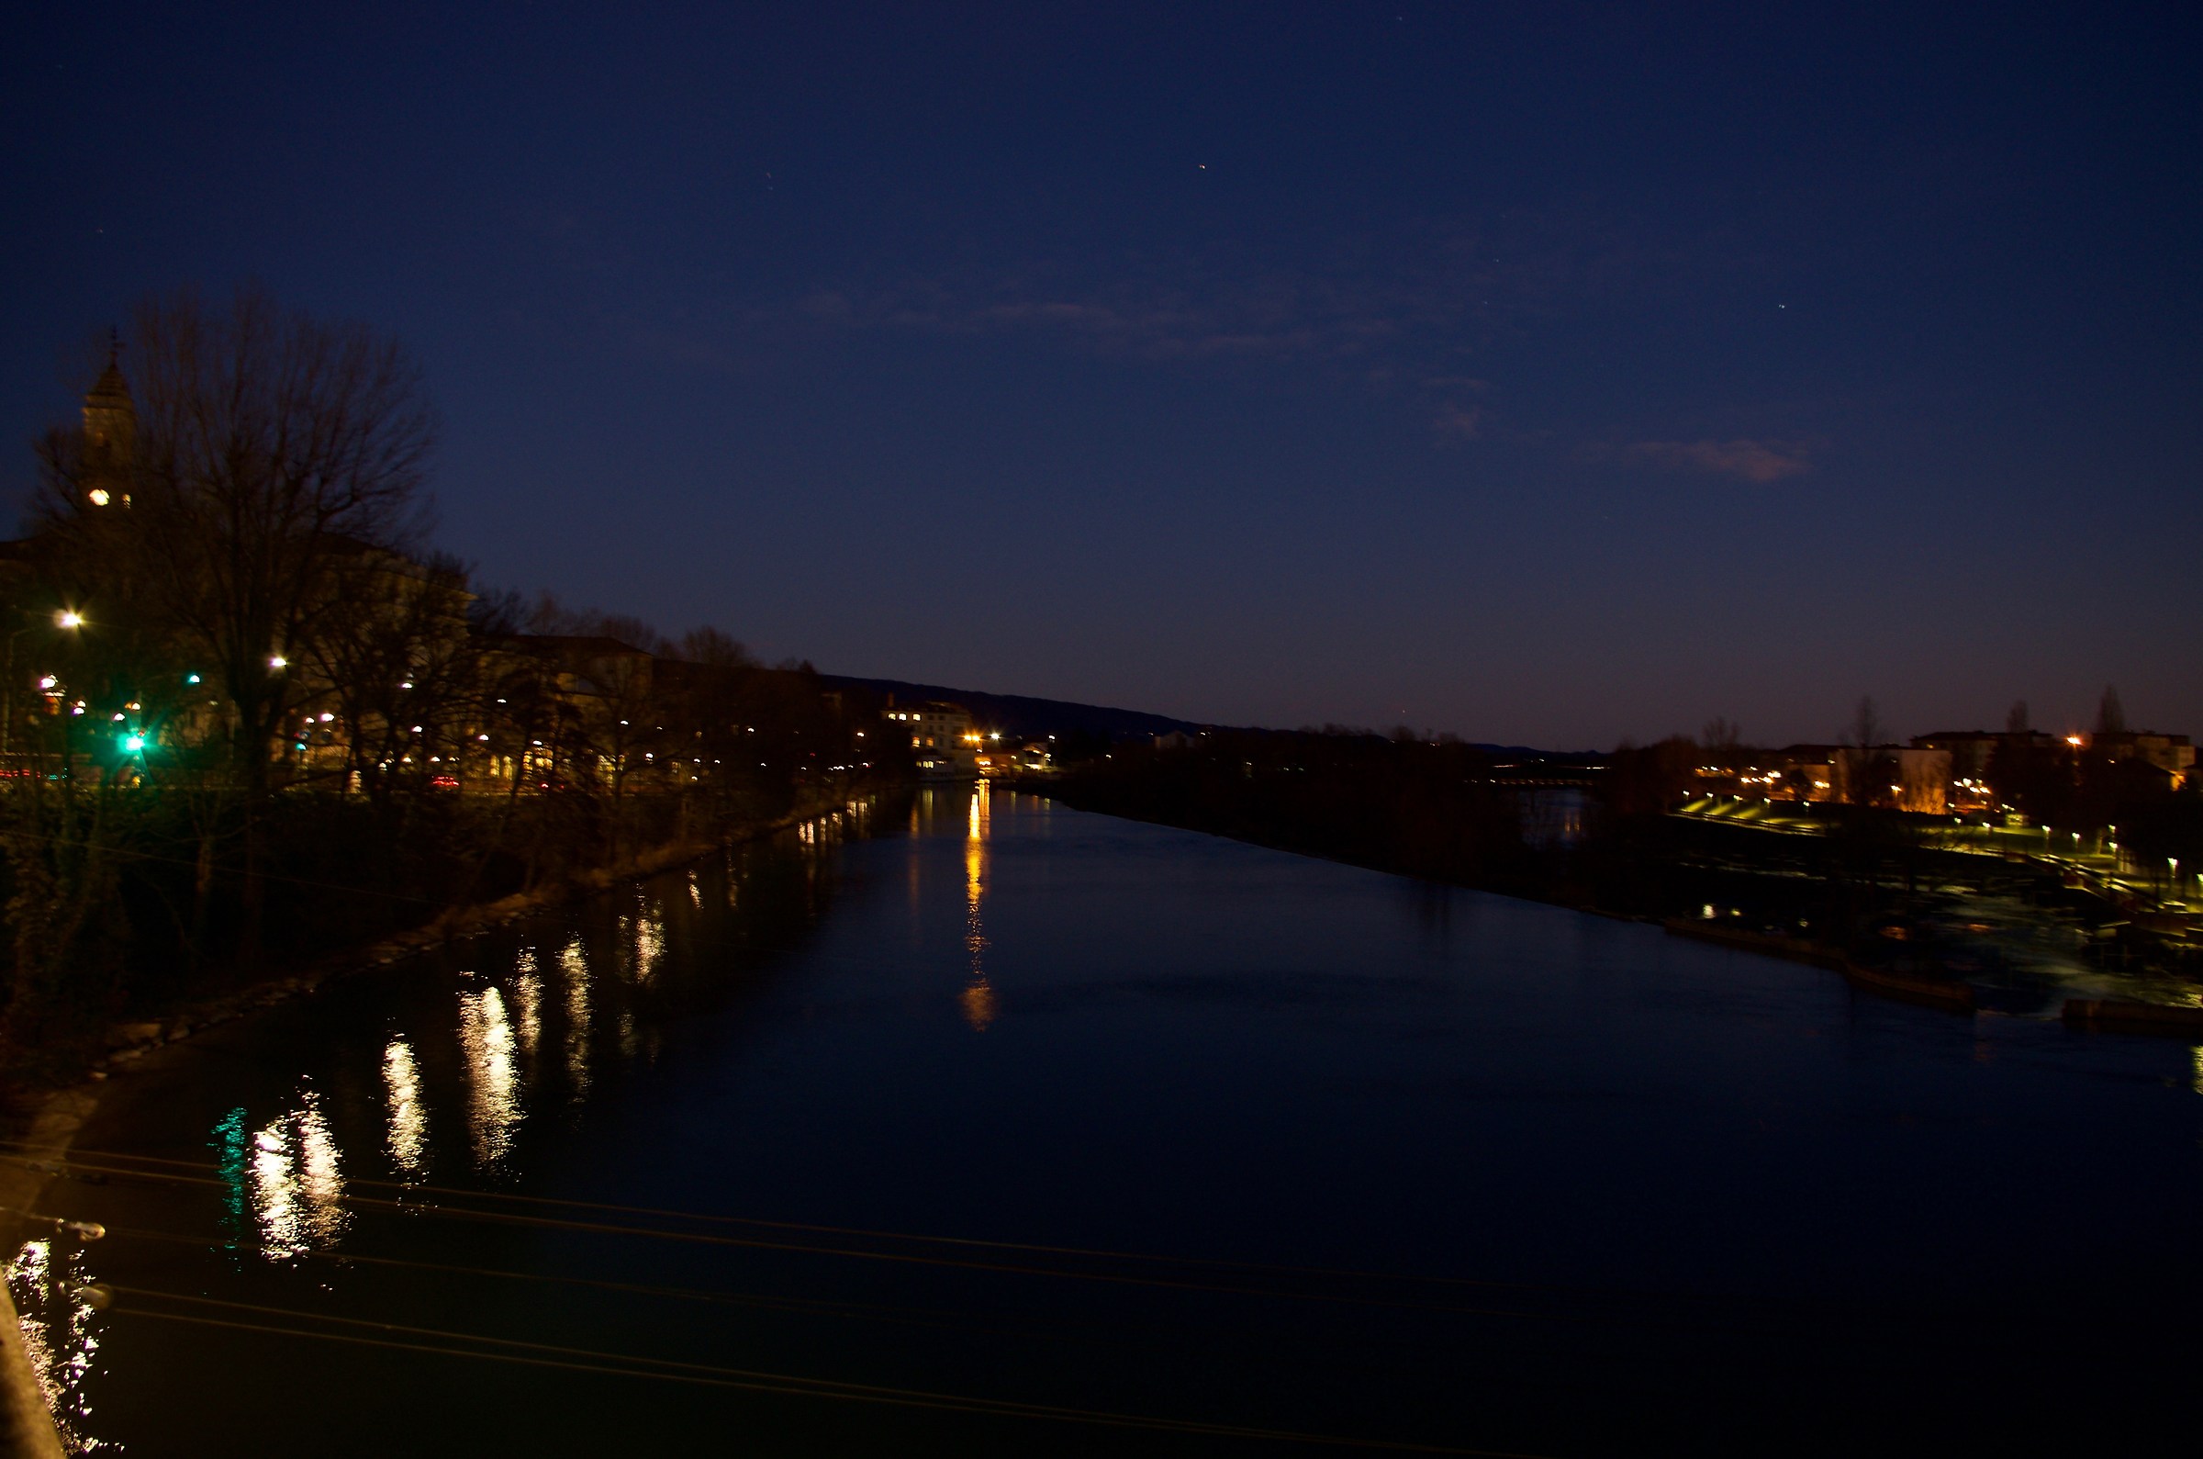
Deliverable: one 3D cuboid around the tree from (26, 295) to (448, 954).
[{"bbox_3d":[-30.600,-3.900,58.000,13.600,23.600,13.000,0,-1,0],"label":"tree"}]

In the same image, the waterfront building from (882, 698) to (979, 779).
[{"bbox_3d":[-45.000,2.700,438.000,21.300,20.500,14.000,0,-1,22],"label":"waterfront building"}]

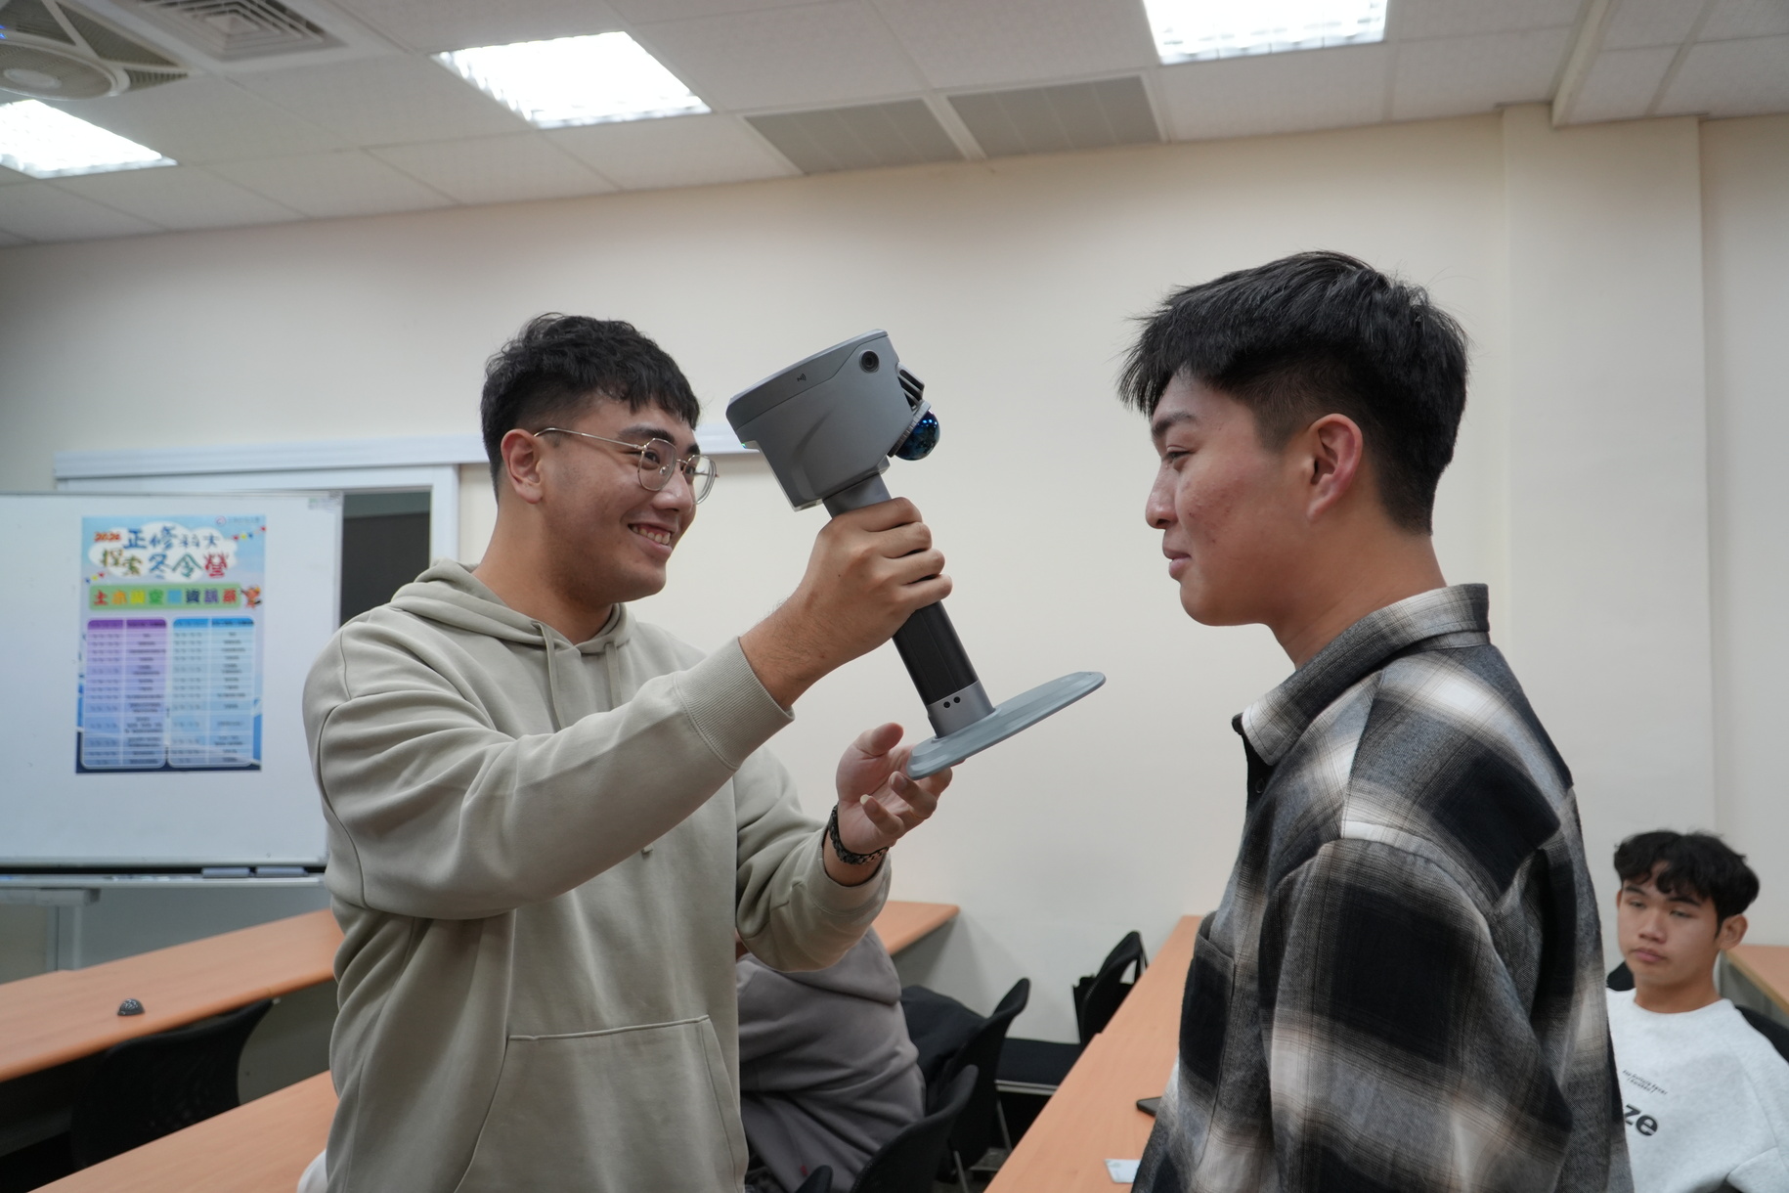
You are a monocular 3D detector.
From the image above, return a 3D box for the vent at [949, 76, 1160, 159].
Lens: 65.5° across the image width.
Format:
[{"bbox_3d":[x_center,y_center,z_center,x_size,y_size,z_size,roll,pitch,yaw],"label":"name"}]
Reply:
[{"bbox_3d":[0.479,-1.393,4.040,0.555,0.040,0.540,0,-2,16],"label":"vent"}]

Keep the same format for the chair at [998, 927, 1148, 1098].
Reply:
[{"bbox_3d":[0.372,1.284,3.591,0.540,0.780,0.470,0,-2,16],"label":"chair"}]

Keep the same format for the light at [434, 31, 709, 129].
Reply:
[{"bbox_3d":[-0.863,-1.426,3.807,0.570,0.070,0.570,0,-2,16],"label":"light"}]

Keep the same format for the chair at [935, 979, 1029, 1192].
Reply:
[{"bbox_3d":[0.014,1.263,3.047,0.540,0.780,0.470,0,-2,16],"label":"chair"}]

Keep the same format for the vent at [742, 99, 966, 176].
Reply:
[{"bbox_3d":[-0.105,-1.391,4.205,0.555,0.040,0.540,0,-2,16],"label":"vent"}]

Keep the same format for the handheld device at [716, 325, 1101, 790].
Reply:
[{"bbox_3d":[0.009,-0.039,1.060,0.160,0.307,0.145,-29,1,0],"label":"handheld device"}]

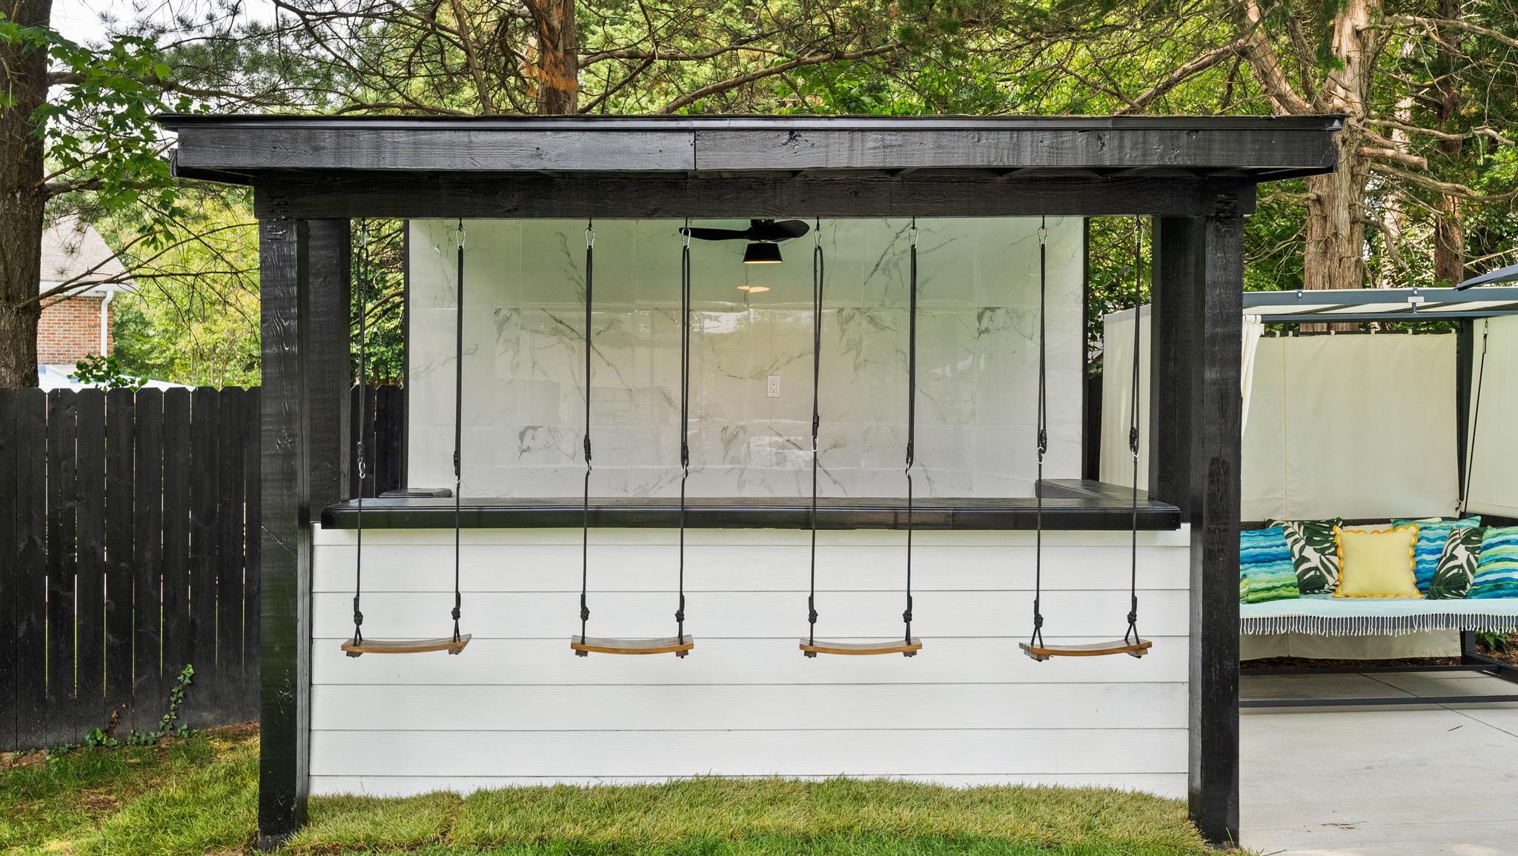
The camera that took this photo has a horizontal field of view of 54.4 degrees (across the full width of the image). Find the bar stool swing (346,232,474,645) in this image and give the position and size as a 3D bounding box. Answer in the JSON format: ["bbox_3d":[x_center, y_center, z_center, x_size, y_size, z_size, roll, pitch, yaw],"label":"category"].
[{"bbox_3d":[-1.308,0.031,5.550,0.455,1.640,0.200,0,1,0],"label":"bar stool swing"}]

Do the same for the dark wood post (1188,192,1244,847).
[{"bbox_3d":[1.725,0.338,5.570,0.145,2.430,0.145,0,1,0],"label":"dark wood post"}]

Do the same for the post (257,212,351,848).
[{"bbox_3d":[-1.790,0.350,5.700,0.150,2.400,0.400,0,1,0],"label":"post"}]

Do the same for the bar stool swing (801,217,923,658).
[{"bbox_3d":[0.387,0.031,5.550,0.455,1.640,0.200,0,1,0],"label":"bar stool swing"}]

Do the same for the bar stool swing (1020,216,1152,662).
[{"bbox_3d":[1.235,0.035,5.550,0.455,1.640,0.200,0,1,0],"label":"bar stool swing"}]

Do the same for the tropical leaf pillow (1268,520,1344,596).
[{"bbox_3d":[3.250,0.775,8.830,0.440,0.460,0.150,0,-12,0],"label":"tropical leaf pillow"}]

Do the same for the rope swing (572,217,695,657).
[{"bbox_3d":[-0.460,0.031,5.550,0.455,1.640,0.200,0,1,0],"label":"rope swing"}]

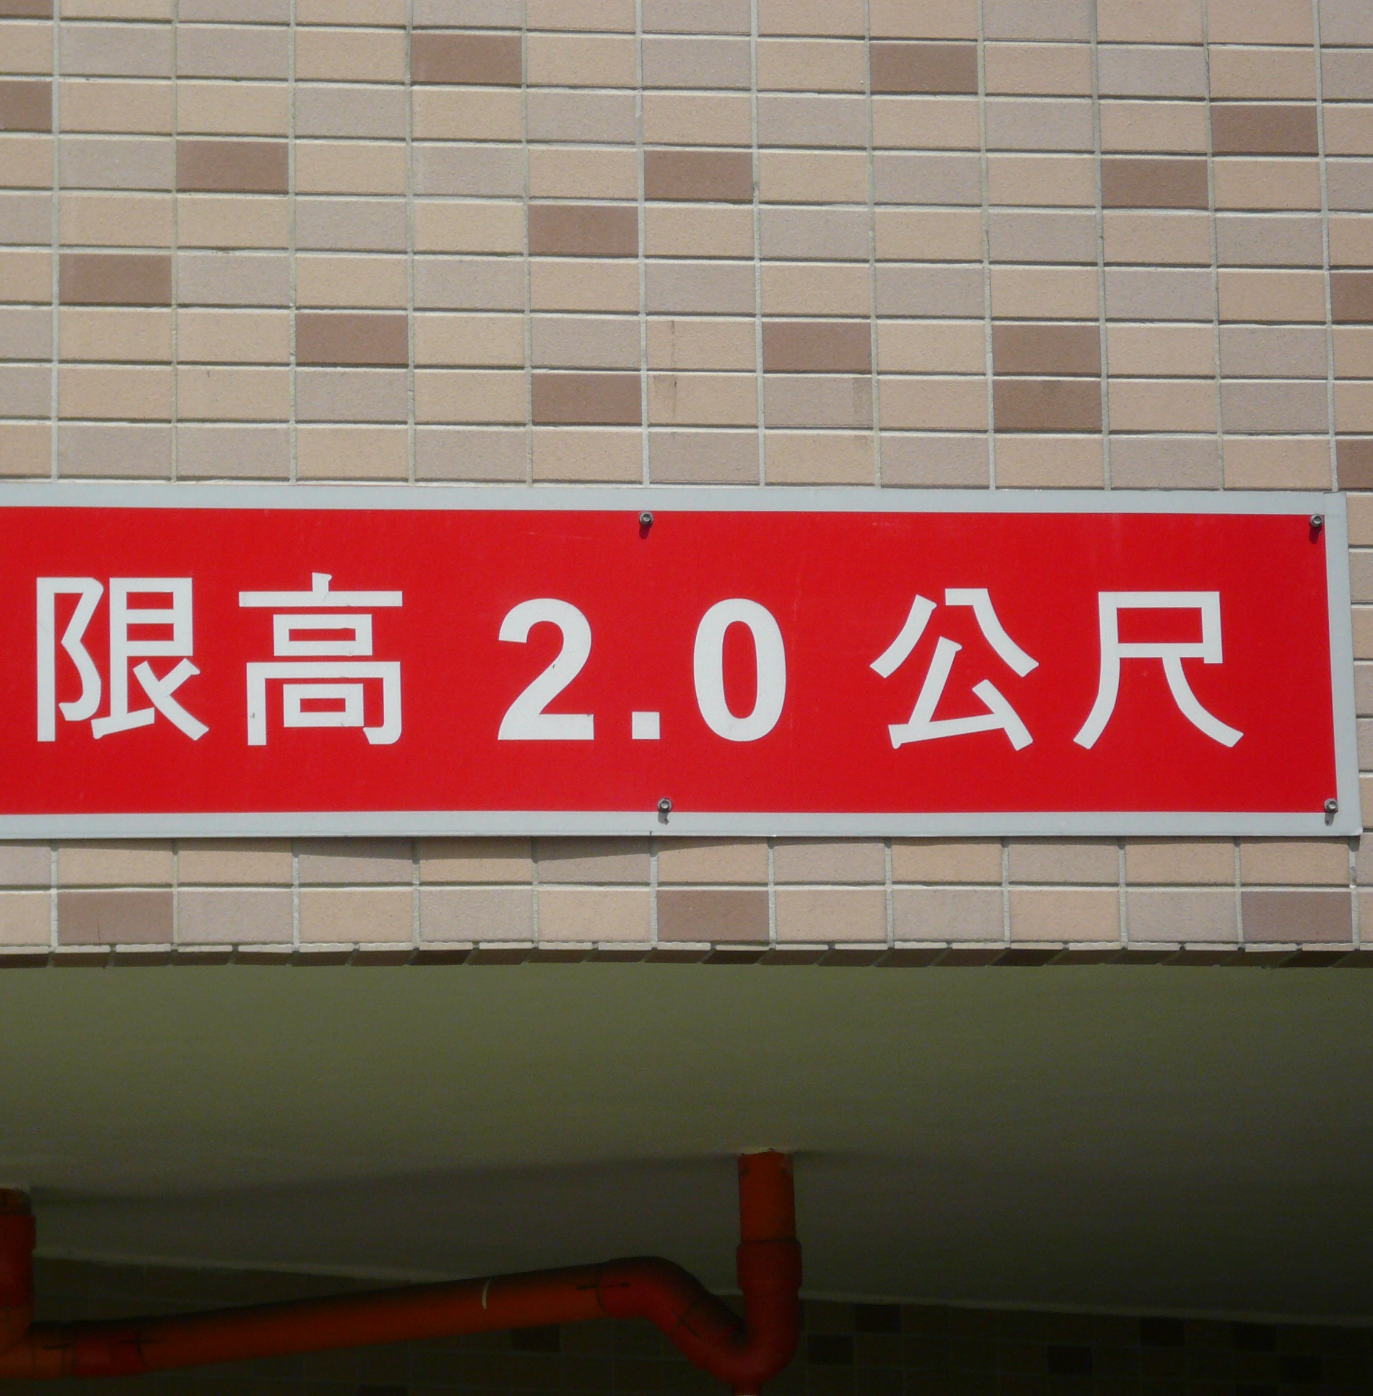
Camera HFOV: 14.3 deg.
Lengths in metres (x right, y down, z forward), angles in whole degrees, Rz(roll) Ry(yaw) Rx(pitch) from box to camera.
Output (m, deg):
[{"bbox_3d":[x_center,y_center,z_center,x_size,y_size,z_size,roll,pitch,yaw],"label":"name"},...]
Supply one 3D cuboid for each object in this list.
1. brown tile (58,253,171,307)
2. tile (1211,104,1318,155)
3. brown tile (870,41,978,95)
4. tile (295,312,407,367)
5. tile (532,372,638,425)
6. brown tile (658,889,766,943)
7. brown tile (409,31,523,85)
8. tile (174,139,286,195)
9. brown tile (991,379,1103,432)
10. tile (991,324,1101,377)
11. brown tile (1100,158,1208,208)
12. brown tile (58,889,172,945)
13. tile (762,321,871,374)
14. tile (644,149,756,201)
[{"bbox_3d":[-0.483,-0.353,4.632,0.095,0.045,0.009,0,-11,-8],"label":"brown tile"},{"bbox_3d":[0.505,-0.495,4.797,0.095,0.046,0.008,0,-11,-7],"label":"tile"},{"bbox_3d":[0.206,-0.546,4.768,0.095,0.046,0.008,0,-11,-7],"label":"brown tile"},{"bbox_3d":[-0.285,-0.304,4.659,0.095,0.045,0.009,0,-12,-7],"label":"tile"},{"bbox_3d":[-0.086,-0.254,4.673,0.095,0.045,0.009,0,-12,-7],"label":"tile"},{"bbox_3d":[0.021,0.184,4.598,0.095,0.046,0.008,0,-11,-7],"label":"brown tile"},{"bbox_3d":[-0.189,-0.550,4.722,0.095,0.045,0.009,0,-12,-7],"label":"brown tile"},{"bbox_3d":[-0.387,-0.450,4.663,0.095,0.045,0.009,0,-11,-8],"label":"tile"},{"bbox_3d":[0.309,-0.251,4.718,0.095,0.045,0.009,0,-11,-8],"label":"brown tile"},{"bbox_3d":[0.309,-0.299,4.731,0.095,0.045,0.009,0,-12,-7],"label":"tile"},{"bbox_3d":[0.406,-0.446,4.774,0.095,0.046,0.008,0,-11,-7],"label":"brown tile"},{"bbox_3d":[-0.472,0.182,4.532,0.095,0.045,0.009,0,-11,-8],"label":"brown tile"},{"bbox_3d":[0.111,-0.300,4.707,0.095,0.045,0.009,0,-12,-7],"label":"tile"},{"bbox_3d":[0.010,-0.449,4.726,0.095,0.045,0.009,0,-12,-7],"label":"tile"}]

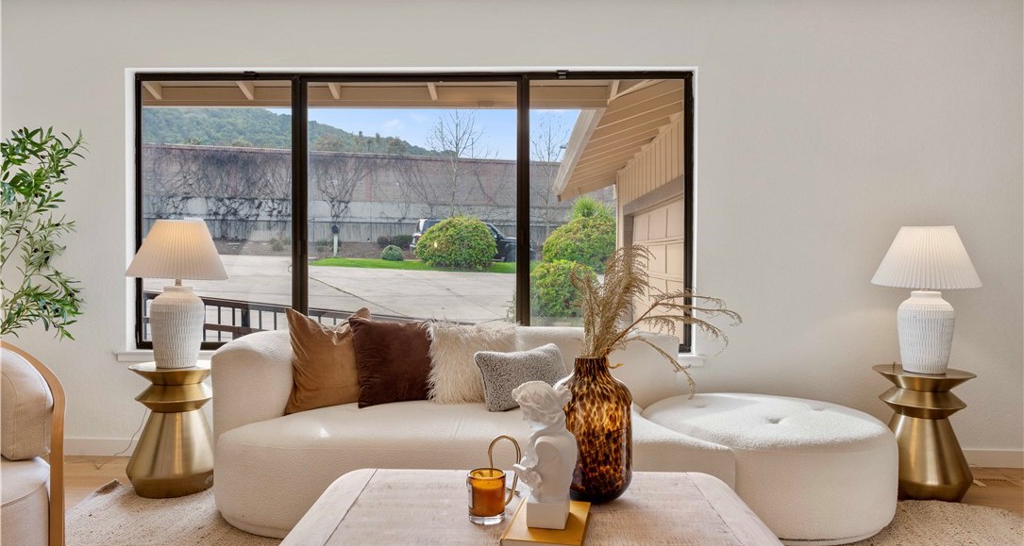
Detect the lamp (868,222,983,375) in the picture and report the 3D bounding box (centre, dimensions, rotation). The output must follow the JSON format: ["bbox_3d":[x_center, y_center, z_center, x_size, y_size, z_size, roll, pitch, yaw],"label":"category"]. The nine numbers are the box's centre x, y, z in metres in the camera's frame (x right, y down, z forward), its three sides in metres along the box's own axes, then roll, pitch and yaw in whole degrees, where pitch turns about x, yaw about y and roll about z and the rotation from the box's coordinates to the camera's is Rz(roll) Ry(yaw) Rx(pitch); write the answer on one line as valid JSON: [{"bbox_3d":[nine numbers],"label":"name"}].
[{"bbox_3d":[1.899,0.118,3.139,0.435,0.670,0.435,0,1,1],"label":"lamp"}]

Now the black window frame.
[{"bbox_3d":[-0.545,-0.331,3.710,3.032,1.513,0.100,0,1,1],"label":"black window frame"}]

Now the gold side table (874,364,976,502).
[{"bbox_3d":[1.903,0.733,3.170,0.411,0.560,0.411,0,1,1],"label":"gold side table"}]

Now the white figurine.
[{"bbox_3d":[0.072,0.400,1.541,0.140,0.315,0.125,0,1,8],"label":"white figurine"}]

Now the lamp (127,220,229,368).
[{"bbox_3d":[-1.572,0.101,3.212,0.435,0.670,0.435,0,1,1],"label":"lamp"}]

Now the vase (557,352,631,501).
[{"bbox_3d":[0.206,0.399,1.783,0.211,0.358,0.211,0,1,1],"label":"vase"}]

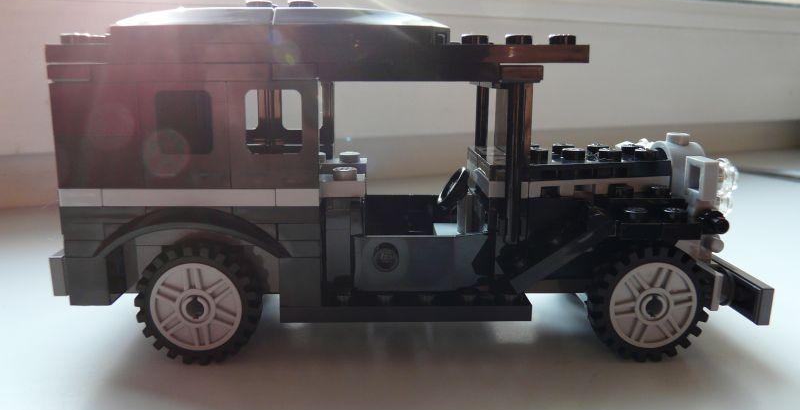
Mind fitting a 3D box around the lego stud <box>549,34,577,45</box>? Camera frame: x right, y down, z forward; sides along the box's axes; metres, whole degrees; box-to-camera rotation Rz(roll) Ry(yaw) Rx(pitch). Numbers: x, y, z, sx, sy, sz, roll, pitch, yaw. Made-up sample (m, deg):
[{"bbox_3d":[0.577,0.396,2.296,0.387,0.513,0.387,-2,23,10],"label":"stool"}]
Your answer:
[{"bbox_3d":[0.029,-0.030,0.117,0.005,0.002,0.005,0,10,1],"label":"lego stud"}]

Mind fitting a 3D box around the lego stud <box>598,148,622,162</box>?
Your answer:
[{"bbox_3d":[0.046,-0.011,0.140,0.005,0.002,0.005,0,10,1],"label":"lego stud"}]

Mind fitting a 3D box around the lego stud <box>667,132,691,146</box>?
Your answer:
[{"bbox_3d":[0.060,-0.014,0.140,0.005,0.002,0.005,0,11,0],"label":"lego stud"}]

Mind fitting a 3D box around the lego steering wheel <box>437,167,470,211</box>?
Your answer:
[{"bbox_3d":[0.012,-0.004,0.147,0.003,0.010,0.010,37,9,-6],"label":"lego steering wheel"}]

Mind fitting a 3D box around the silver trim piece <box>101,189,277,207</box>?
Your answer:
[{"bbox_3d":[-0.039,-0.002,0.123,0.032,0.003,0.008,0,11,0],"label":"silver trim piece"}]

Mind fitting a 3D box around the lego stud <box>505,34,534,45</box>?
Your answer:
[{"bbox_3d":[0.022,-0.030,0.117,0.005,0.002,0.005,0,10,1],"label":"lego stud"}]

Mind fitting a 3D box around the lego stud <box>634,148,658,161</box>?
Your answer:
[{"bbox_3d":[0.053,-0.011,0.140,0.005,0.002,0.005,0,10,1],"label":"lego stud"}]

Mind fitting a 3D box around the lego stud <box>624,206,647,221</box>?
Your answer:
[{"bbox_3d":[0.046,0.002,0.127,0.005,0.002,0.005,0,10,1],"label":"lego stud"}]

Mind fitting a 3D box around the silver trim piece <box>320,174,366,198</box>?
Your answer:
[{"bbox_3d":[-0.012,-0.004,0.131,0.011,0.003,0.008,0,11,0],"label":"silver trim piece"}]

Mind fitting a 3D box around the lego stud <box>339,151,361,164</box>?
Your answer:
[{"bbox_3d":[-0.012,-0.011,0.158,0.005,0.002,0.005,0,10,1],"label":"lego stud"}]

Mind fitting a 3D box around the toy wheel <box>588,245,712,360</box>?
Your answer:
[{"bbox_3d":[0.052,0.020,0.137,0.024,0.024,0.008,0,10,1],"label":"toy wheel"}]

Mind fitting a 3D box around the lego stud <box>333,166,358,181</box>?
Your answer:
[{"bbox_3d":[-0.011,-0.006,0.133,0.005,0.002,0.005,0,10,1],"label":"lego stud"}]

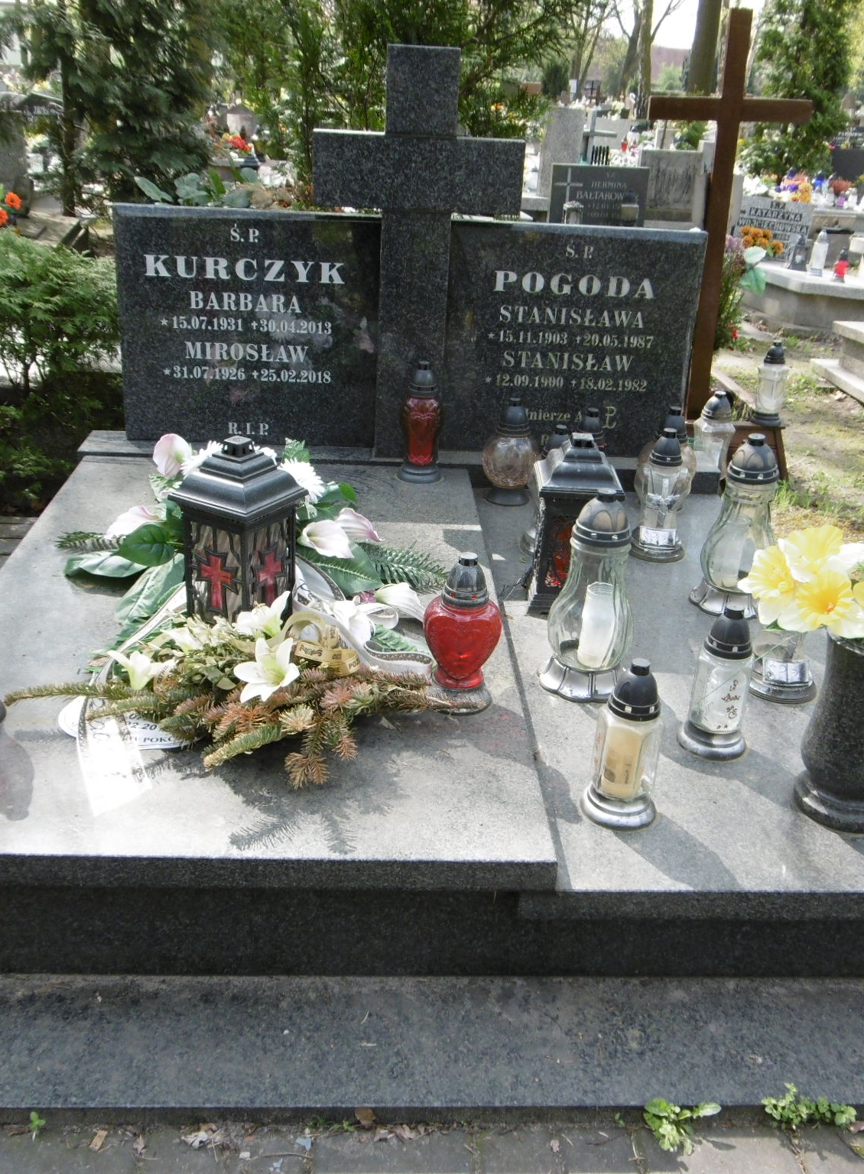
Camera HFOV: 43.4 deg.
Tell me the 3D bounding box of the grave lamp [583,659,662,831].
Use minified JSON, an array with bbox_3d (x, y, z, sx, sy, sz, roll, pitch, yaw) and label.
[{"bbox_3d":[0.305,0.233,1.657,0.124,0.257,0.124,1,25,-3],"label":"grave lamp"}]

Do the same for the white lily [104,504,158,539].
[{"bbox_3d":[-0.631,-0.137,2.274,0.110,0.055,0.077,-4,25,-14],"label":"white lily"}]

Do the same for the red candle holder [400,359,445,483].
[{"bbox_3d":[-0.023,-0.419,2.729,0.116,0.296,0.116,2,26,-4],"label":"red candle holder"}]

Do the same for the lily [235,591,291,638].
[{"bbox_3d":[-0.276,0.045,1.767,0.078,0.065,0.085,-8,27,-23],"label":"lily"}]

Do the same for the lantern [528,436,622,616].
[{"bbox_3d":[0.286,-0.133,2.199,0.165,0.360,0.165,3,26,-1],"label":"lantern"}]

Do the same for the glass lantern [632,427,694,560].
[{"bbox_3d":[0.551,-0.220,2.546,0.132,0.299,0.132,1,24,-3],"label":"glass lantern"}]

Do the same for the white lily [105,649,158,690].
[{"bbox_3d":[-0.468,0.132,1.726,0.098,0.065,0.080,-4,25,-15],"label":"white lily"}]

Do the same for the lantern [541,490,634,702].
[{"bbox_3d":[0.288,0.004,1.912,0.168,0.363,0.168,2,26,-4],"label":"lantern"}]

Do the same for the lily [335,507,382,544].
[{"bbox_3d":[-0.159,-0.135,2.372,0.092,0.070,0.065,-14,30,-32],"label":"lily"}]

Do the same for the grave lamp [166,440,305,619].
[{"bbox_3d":[-0.342,-0.083,1.949,0.175,0.377,0.175,16,27,27],"label":"grave lamp"}]

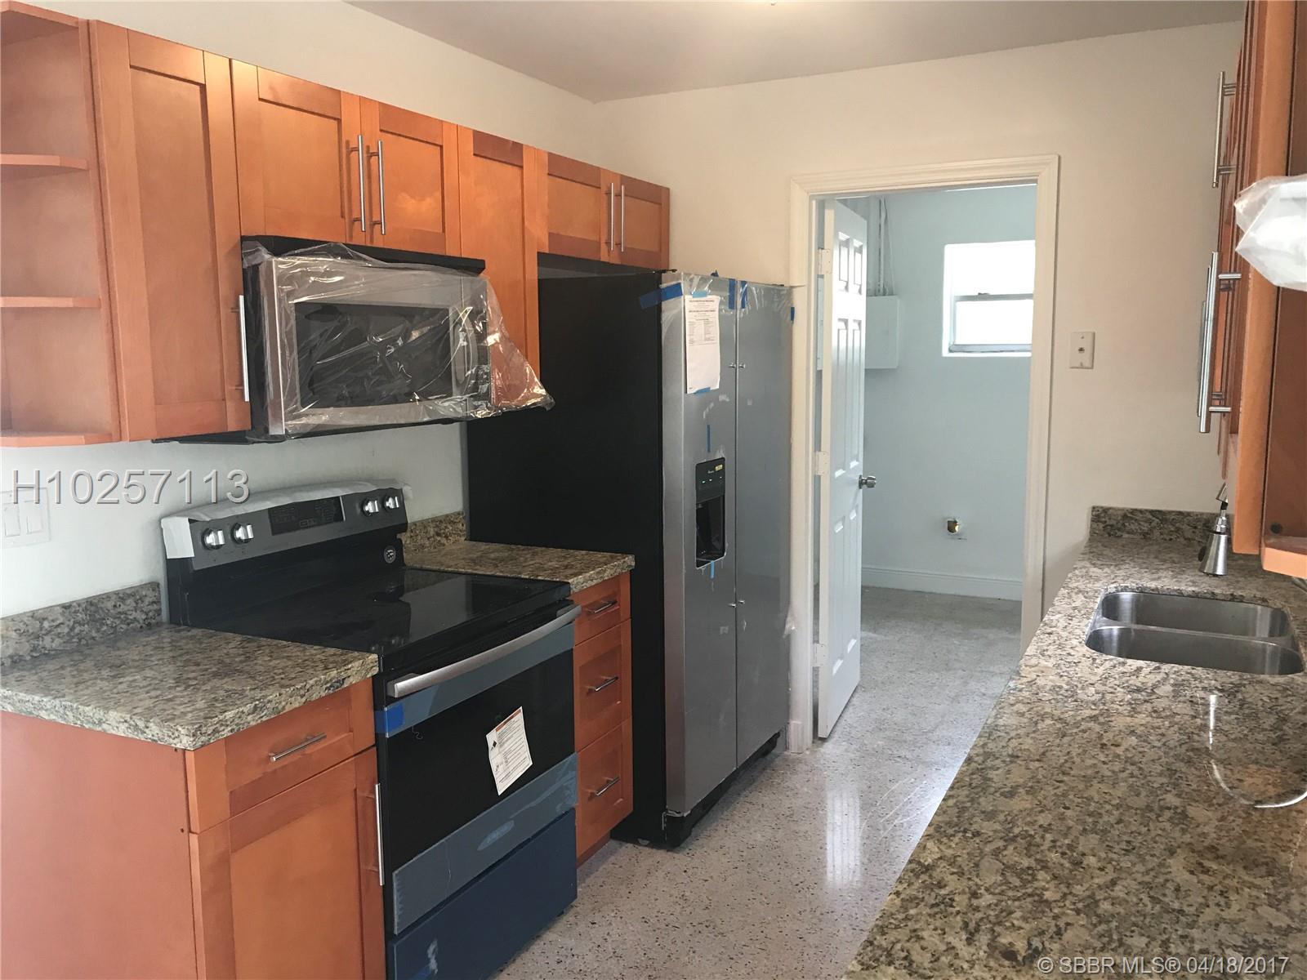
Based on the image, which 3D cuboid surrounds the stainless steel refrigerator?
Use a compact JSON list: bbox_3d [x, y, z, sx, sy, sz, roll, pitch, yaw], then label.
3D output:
[{"bbox_3d":[-0.046,0.158,3.640,0.775,1.745,0.910,3,8,27],"label":"stainless steel refrigerator"}]

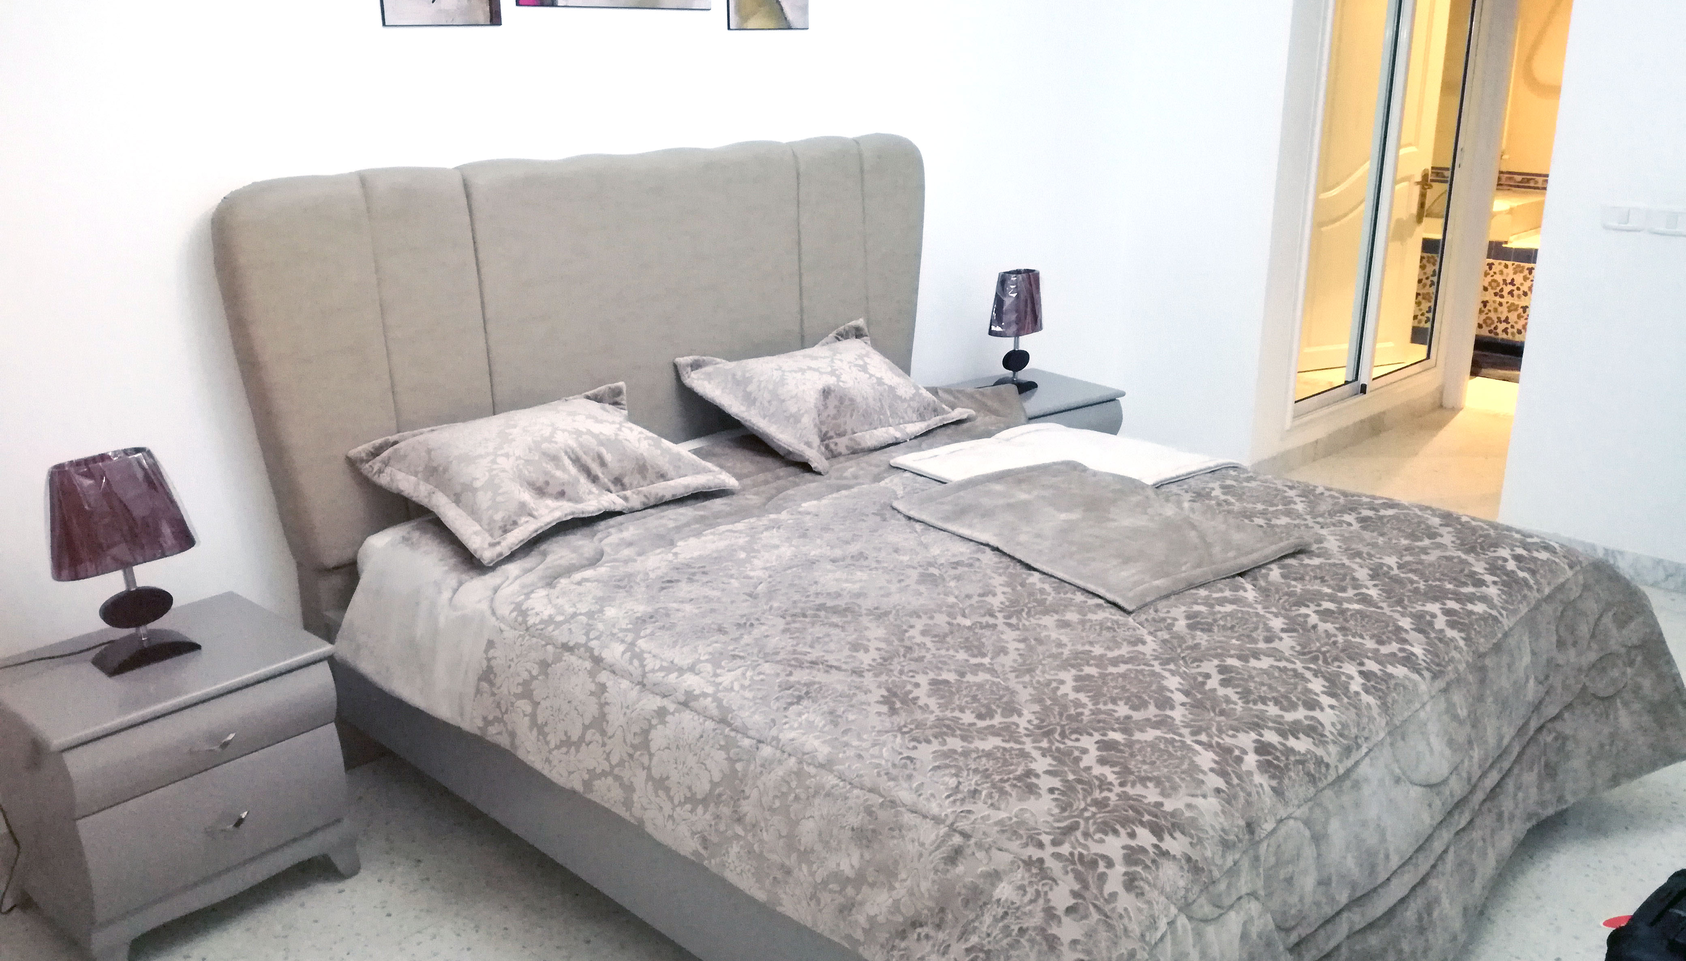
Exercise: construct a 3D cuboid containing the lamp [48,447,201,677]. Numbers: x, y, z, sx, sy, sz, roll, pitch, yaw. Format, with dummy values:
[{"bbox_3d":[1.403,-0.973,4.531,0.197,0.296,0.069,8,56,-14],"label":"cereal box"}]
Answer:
[{"bbox_3d":[-1.338,0.150,2.465,0.140,0.400,0.250,16,24,41],"label":"lamp"}]

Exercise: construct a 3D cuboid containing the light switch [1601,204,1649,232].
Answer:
[{"bbox_3d":[2.332,-0.784,3.928,0.122,0.078,0.014,16,24,41],"label":"light switch"}]

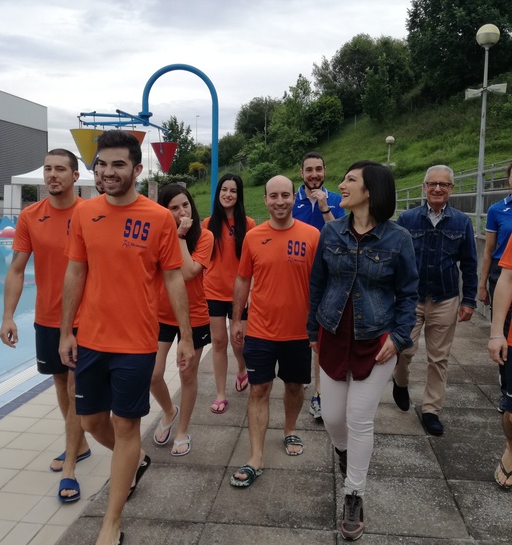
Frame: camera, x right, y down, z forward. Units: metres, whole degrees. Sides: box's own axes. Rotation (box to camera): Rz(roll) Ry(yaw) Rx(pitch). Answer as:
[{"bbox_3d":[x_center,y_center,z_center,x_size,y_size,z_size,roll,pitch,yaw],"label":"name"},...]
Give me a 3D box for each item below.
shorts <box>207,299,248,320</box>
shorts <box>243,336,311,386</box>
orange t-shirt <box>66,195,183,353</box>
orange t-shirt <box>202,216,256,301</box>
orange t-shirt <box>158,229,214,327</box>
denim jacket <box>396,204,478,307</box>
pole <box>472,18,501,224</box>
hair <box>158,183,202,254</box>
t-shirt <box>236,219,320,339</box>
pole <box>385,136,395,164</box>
[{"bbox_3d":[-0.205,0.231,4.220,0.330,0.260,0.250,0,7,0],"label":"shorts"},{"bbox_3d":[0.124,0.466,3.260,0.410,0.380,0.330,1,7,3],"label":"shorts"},{"bbox_3d":[-0.576,-0.002,2.510,0.510,0.690,0.290,1,7,6],"label":"orange t-shirt"},{"bbox_3d":[-0.202,-0.107,4.170,0.420,0.620,0.260,0,7,0],"label":"orange t-shirt"},{"bbox_3d":[-0.450,0.025,3.470,0.420,0.620,0.280,1,7,3],"label":"orange t-shirt"},{"bbox_3d":[1.227,-0.116,3.850,0.560,0.710,0.340,2,7,13],"label":"denim jacket"},{"bbox_3d":[3.215,-2.014,7.980,0.360,2.950,0.360,0,7,0],"label":"pole"},{"bbox_3d":[-0.463,-0.327,3.430,0.270,0.450,0.240,1,7,6],"label":"hair"},{"bbox_3d":[0.132,0.042,3.180,0.490,0.690,0.290,1,7,4],"label":"t-shirt"},{"bbox_3d":[5.698,-3.982,24.000,0.420,3.600,0.420,1,7,7],"label":"pole"}]

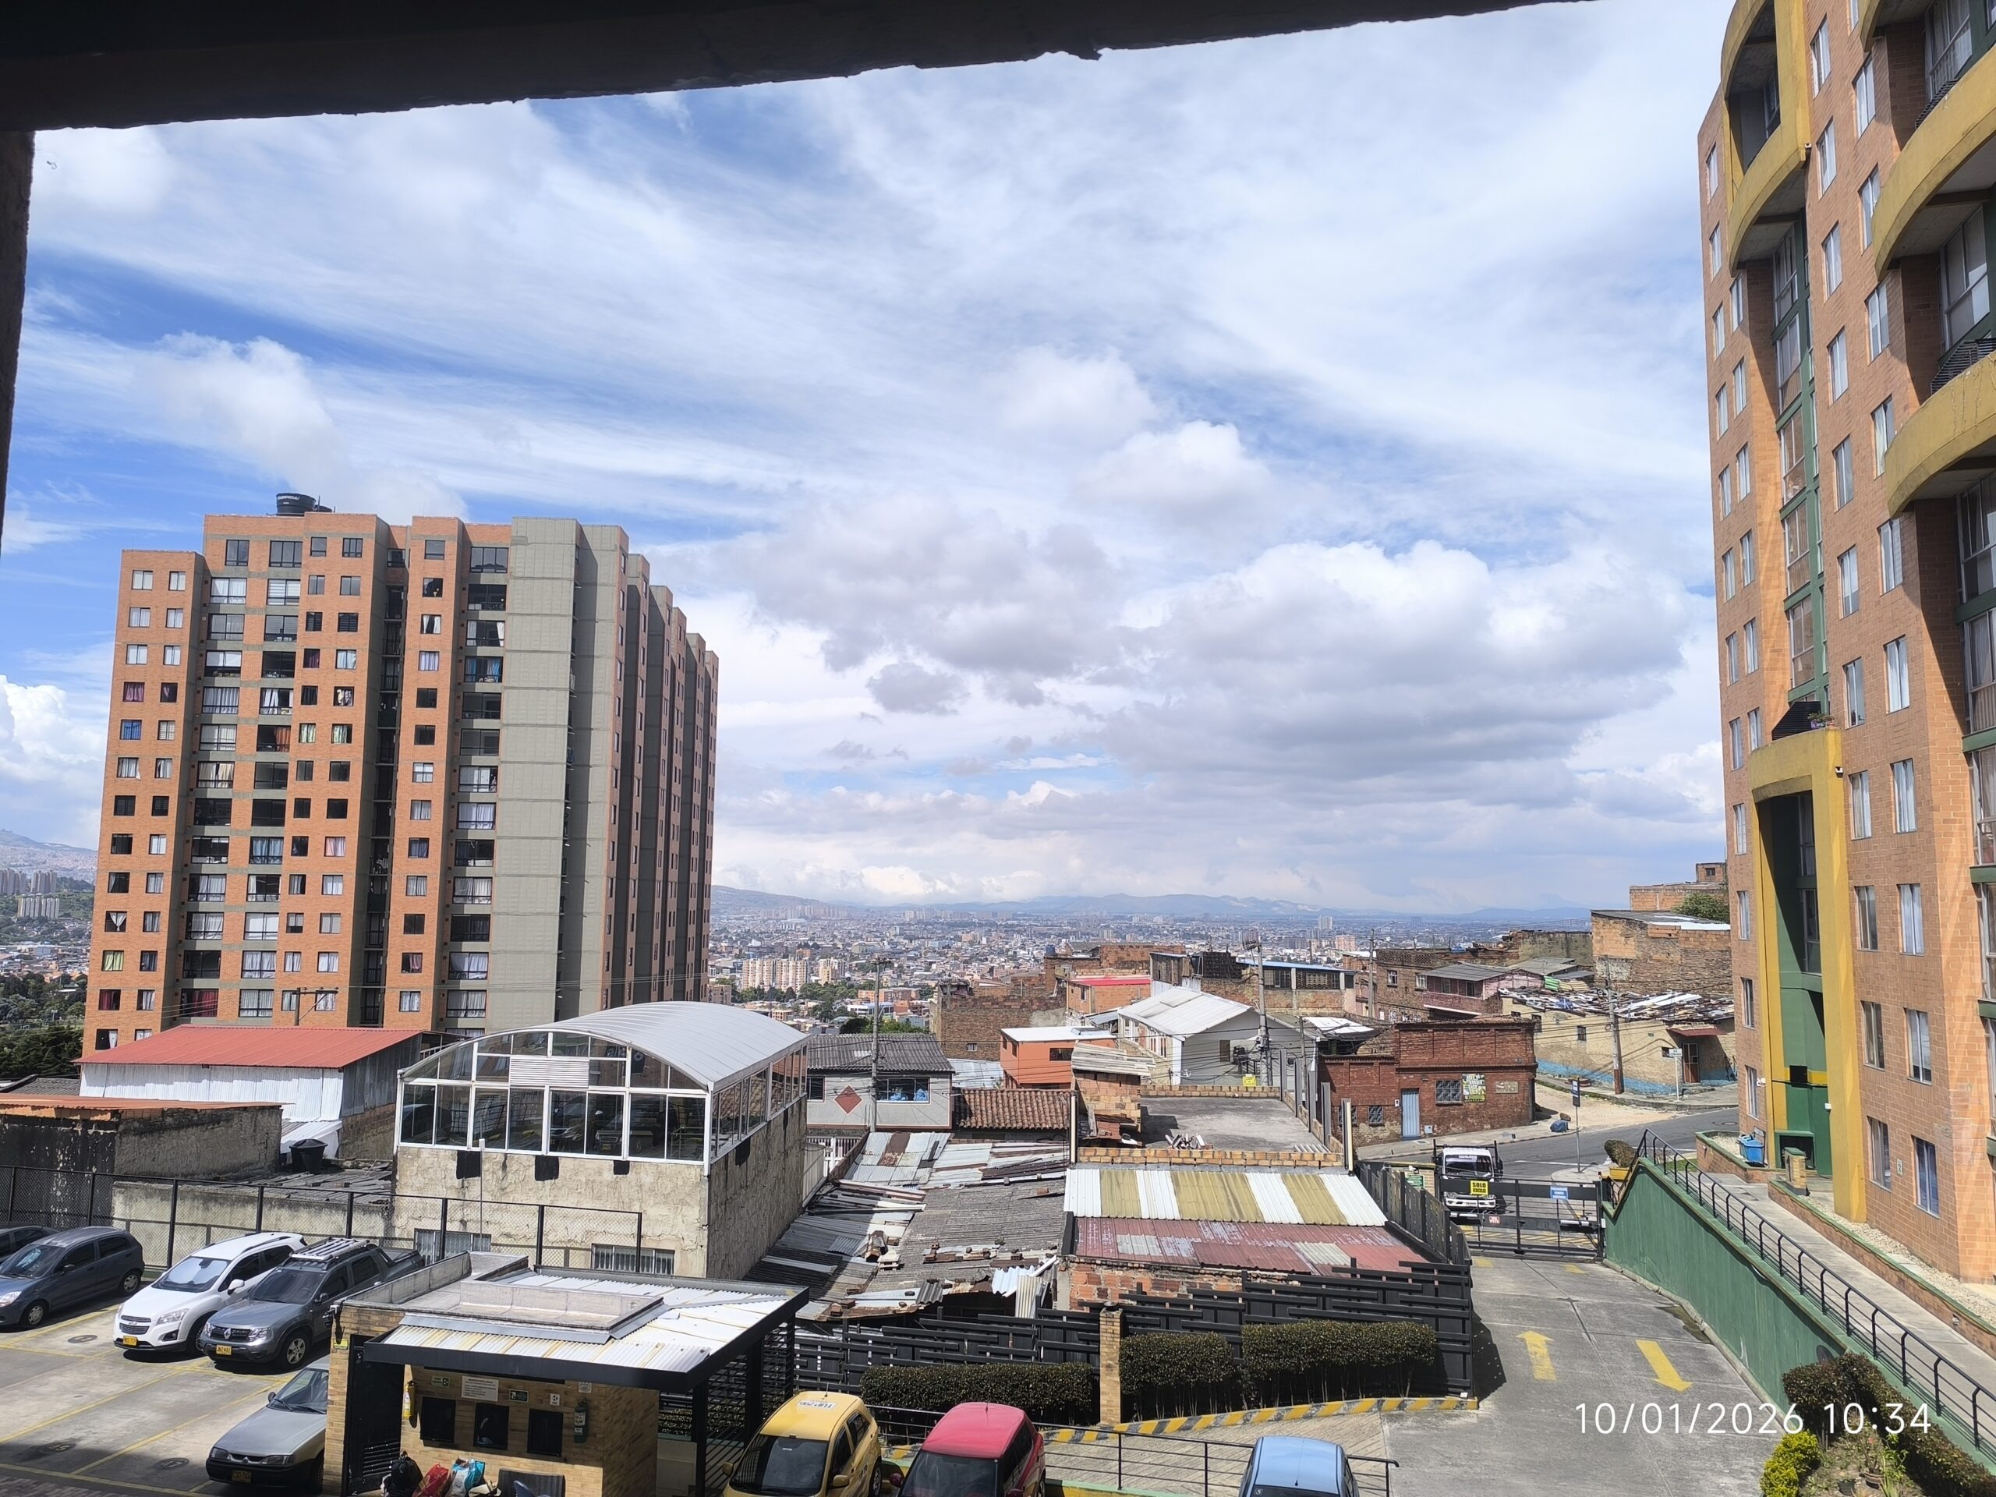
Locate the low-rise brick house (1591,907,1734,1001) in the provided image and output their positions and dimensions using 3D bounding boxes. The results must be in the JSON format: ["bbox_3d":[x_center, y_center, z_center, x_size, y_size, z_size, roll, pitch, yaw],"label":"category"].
[{"bbox_3d":[43.893,13.630,86.060,9.500,6.400,8.000,-2,-7,25],"label":"low-rise brick house"}]

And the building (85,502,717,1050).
[{"bbox_3d":[-42.777,5.287,109.332,31.300,38.000,48.900,1,-6,-4],"label":"building"}]

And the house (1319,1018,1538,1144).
[{"bbox_3d":[18.171,14.974,61.877,10.700,5.300,7.000,2,-7,-14],"label":"house"}]

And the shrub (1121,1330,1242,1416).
[{"bbox_3d":[3.321,11.478,24.277,2.100,1.400,0.850,-1,-6,10],"label":"shrub"}]

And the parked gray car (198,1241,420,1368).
[{"bbox_3d":[-14.463,11.667,28.188,1.840,1.690,4.700,-1,-7,15],"label":"parked gray car"}]

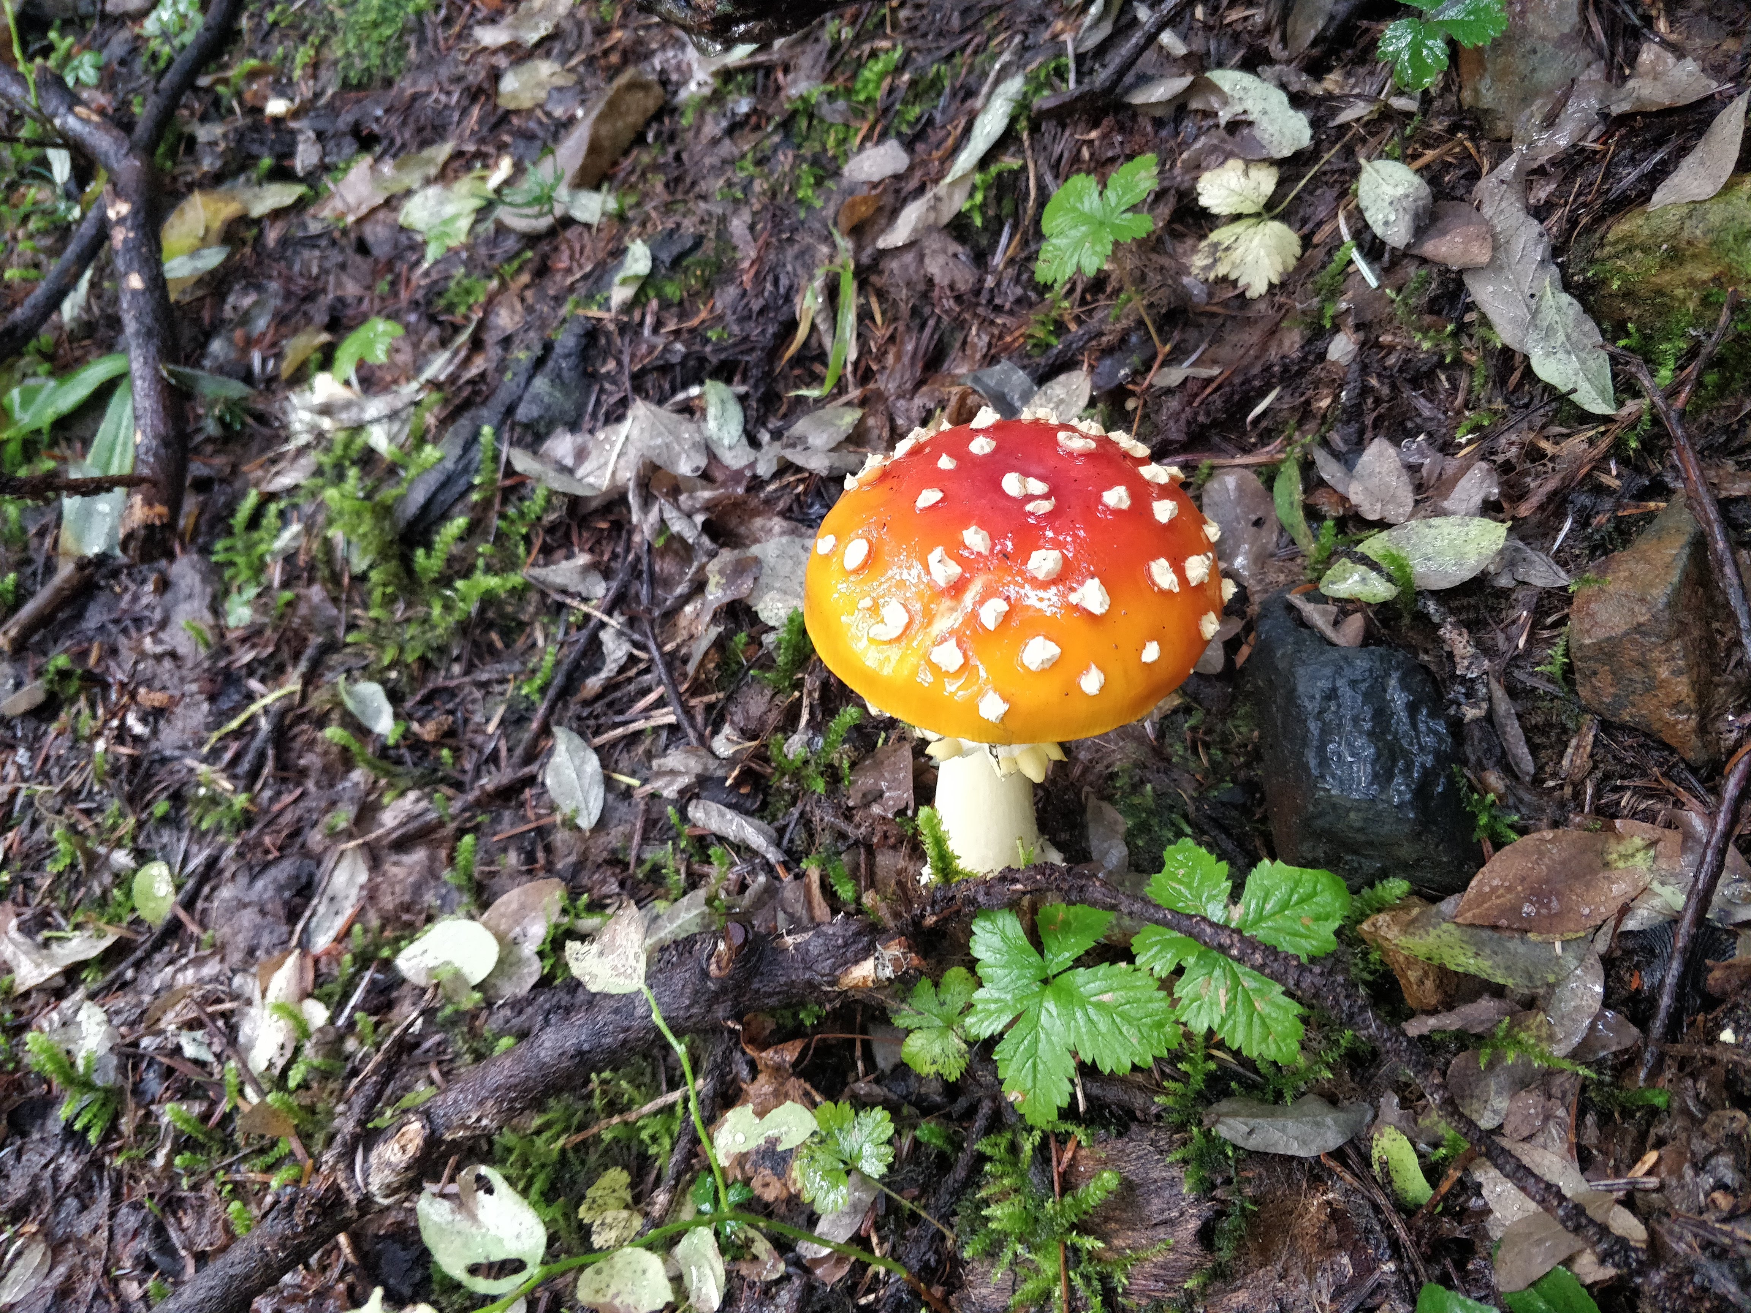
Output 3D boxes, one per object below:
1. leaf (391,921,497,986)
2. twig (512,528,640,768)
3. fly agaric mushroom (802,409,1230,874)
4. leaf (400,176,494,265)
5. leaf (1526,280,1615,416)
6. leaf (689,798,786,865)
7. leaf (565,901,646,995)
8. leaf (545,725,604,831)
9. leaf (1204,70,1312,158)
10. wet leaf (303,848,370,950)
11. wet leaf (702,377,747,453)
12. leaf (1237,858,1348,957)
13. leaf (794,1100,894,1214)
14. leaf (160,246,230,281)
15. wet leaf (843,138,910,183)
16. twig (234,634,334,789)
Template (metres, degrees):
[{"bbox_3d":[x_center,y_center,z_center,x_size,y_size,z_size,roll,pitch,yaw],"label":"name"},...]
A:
[{"bbox_3d":[-0.153,0.106,0.433,0.041,0.008,0.023,-10,64,8],"label":"leaf"},{"bbox_3d":[-0.119,-0.003,0.478,0.007,0.007,0.106,16,71,19],"label":"twig"},{"bbox_3d":[0.040,0.015,0.380,0.120,0.182,0.120,0,45,0],"label":"fly agaric mushroom"},{"bbox_3d":[-0.173,-0.174,0.485,0.036,0.009,0.043,-5,66,2],"label":"leaf"},{"bbox_3d":[0.276,-0.124,0.486,0.030,0.009,0.073,-5,60,0],"label":"leaf"},{"bbox_3d":[-0.046,0.058,0.403,0.041,0.009,0.009,29,65,18],"label":"leaf"},{"bbox_3d":[-0.072,0.083,0.337,0.023,0.010,0.024,-42,76,-9],"label":"leaf"},{"bbox_3d":[-0.096,0.038,0.388,0.017,0.007,0.037,-20,66,-5],"label":"leaf"},{"bbox_3d":[0.213,-0.307,0.683,0.042,0.014,0.079,-27,61,-16],"label":"leaf"},{"bbox_3d":[-0.193,0.086,0.431,0.011,0.009,0.036,5,57,3],"label":"wet leaf"},{"bbox_3d":[-0.063,-0.101,0.506,0.017,0.008,0.039,-21,63,3],"label":"wet leaf"},{"bbox_3d":[0.126,0.076,0.366,0.039,0.008,0.031,-23,69,-9],"label":"leaf"},{"bbox_3d":[-0.010,0.134,0.323,0.025,0.010,0.025,29,73,14],"label":"leaf"},{"bbox_3d":[-0.344,-0.200,0.614,0.035,0.008,0.015,-30,62,-18],"label":"leaf"},{"bbox_3d":[0.001,-0.231,0.567,0.032,0.007,0.021,-25,62,-12],"label":"wet leaf"},{"bbox_3d":[-0.241,0.022,0.495,0.007,0.006,0.068,17,71,19],"label":"twig"}]

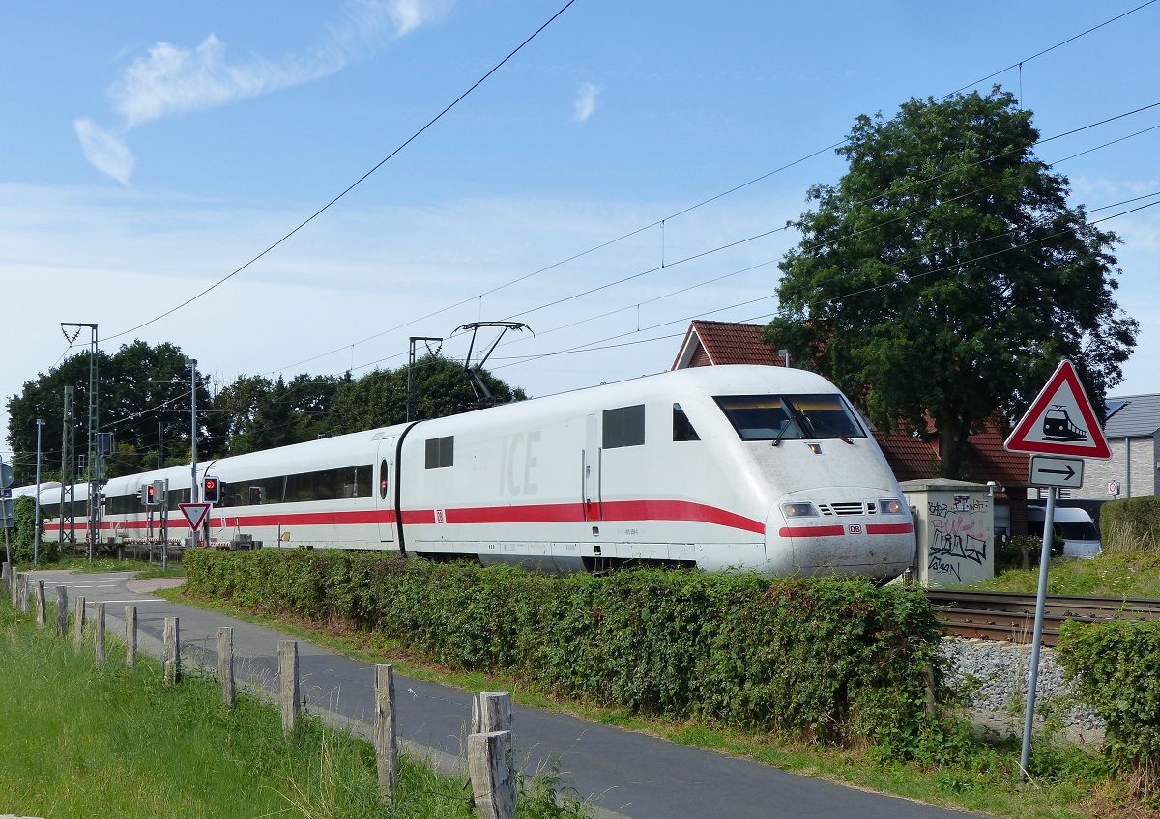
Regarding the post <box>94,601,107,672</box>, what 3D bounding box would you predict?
[{"bbox_3d":[-7.084,3.388,30.168,0.150,1.050,0.150,1,-4,-20],"label":"post"}]

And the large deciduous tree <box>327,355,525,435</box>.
[{"bbox_3d":[-9.037,2.859,120.056,11.580,11.860,10.500,0,-4,0],"label":"large deciduous tree"}]

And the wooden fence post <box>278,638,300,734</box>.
[{"bbox_3d":[-2.757,2.647,19.400,0.150,0.917,0.150,0,-4,-20],"label":"wooden fence post"}]

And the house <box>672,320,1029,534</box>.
[{"bbox_3d":[10.191,1.552,85.450,13.200,9.850,11.500,2,-4,-31],"label":"house"}]

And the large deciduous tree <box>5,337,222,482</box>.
[{"bbox_3d":[-38.470,3.031,168.140,17.320,17.350,15.500,0,-4,0],"label":"large deciduous tree"}]

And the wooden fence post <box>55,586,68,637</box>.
[{"bbox_3d":[-9.844,3.862,38.800,0.165,1.028,0.165,0,-4,-20],"label":"wooden fence post"}]

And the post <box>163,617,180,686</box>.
[{"bbox_3d":[-5.215,3.104,26.100,0.155,0.913,0.155,1,-4,-20],"label":"post"}]

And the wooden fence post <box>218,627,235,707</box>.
[{"bbox_3d":[-3.744,2.783,21.571,0.155,0.950,0.160,1,-4,-20],"label":"wooden fence post"}]

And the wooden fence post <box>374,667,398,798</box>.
[{"bbox_3d":[-1.513,2.523,16.000,0.140,1.074,0.140,0,-4,-20],"label":"wooden fence post"}]

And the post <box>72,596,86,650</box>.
[{"bbox_3d":[-8.125,3.530,33.170,0.150,0.970,0.150,1,-4,-20],"label":"post"}]

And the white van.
[{"bbox_3d":[18.745,5.341,82.611,2.000,2.600,5.600,1,-4,-16],"label":"white van"}]

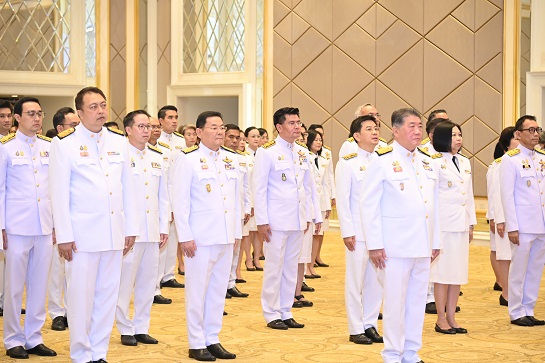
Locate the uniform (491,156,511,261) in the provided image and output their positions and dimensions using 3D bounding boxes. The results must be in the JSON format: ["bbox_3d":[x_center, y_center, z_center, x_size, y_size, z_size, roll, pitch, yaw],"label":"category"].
[{"bbox_3d":[2.150,0.229,12.490,0.430,0.925,0.280,-2,3,-43],"label":"uniform"}]

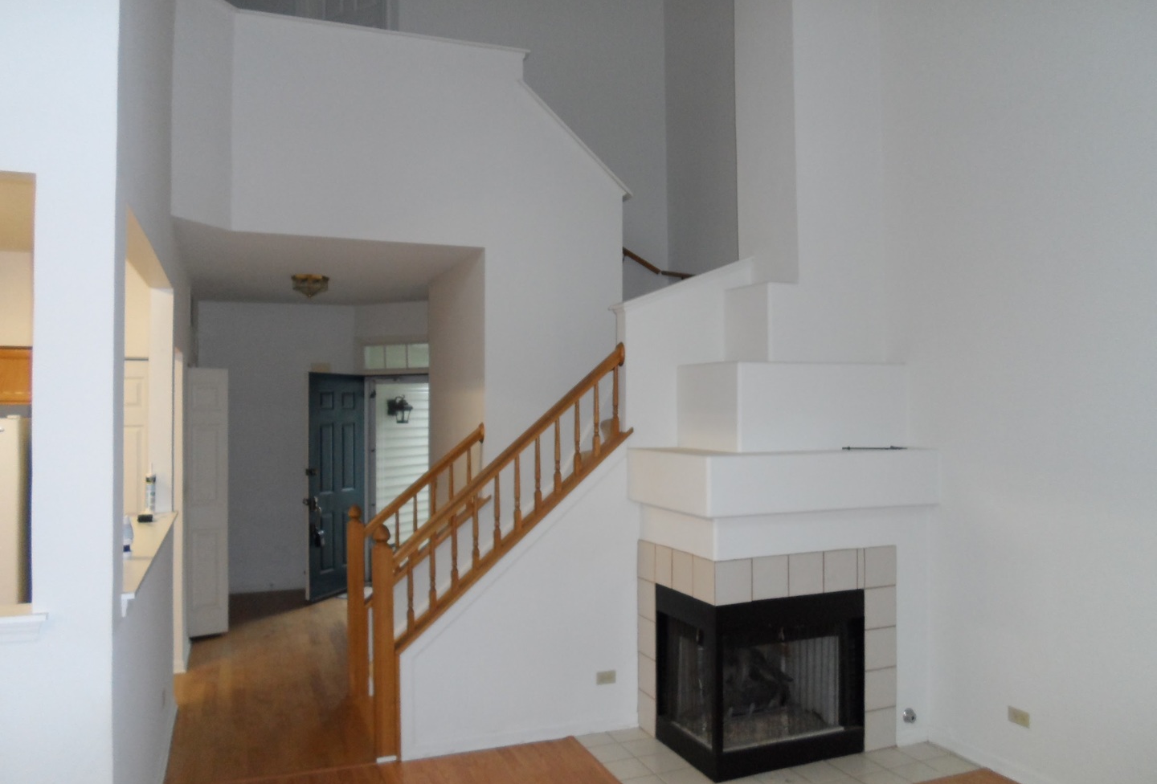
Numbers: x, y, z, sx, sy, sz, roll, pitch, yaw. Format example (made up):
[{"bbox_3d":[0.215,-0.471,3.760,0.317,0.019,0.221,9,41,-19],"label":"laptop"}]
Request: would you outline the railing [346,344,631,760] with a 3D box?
[{"bbox_3d":[-0.534,0.776,4.760,1.373,2.061,1.060,0,-1,-22],"label":"railing"}]

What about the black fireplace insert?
[{"bbox_3d":[0.918,1.392,4.262,0.860,0.799,0.587,0,-1,-22],"label":"black fireplace insert"}]

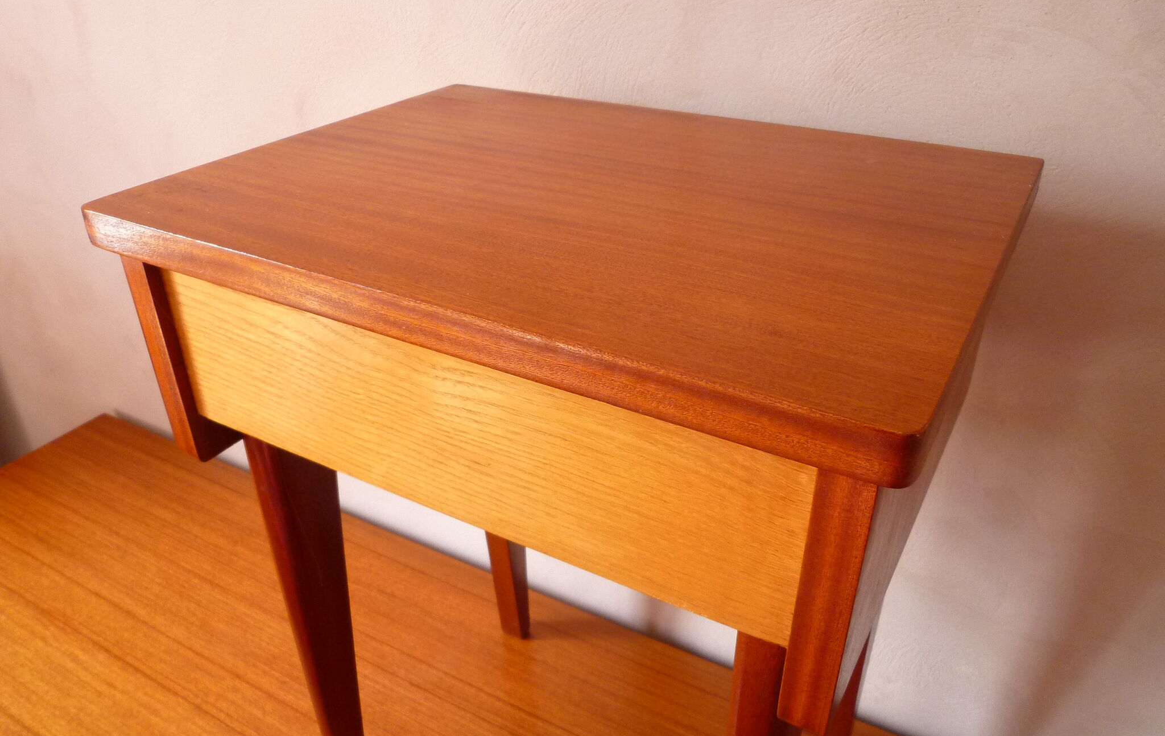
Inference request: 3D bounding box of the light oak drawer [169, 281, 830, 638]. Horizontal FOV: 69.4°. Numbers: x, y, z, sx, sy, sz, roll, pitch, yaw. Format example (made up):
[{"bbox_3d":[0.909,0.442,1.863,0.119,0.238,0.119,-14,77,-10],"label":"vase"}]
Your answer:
[{"bbox_3d":[-0.006,-0.033,0.499,0.369,0.103,0.267,16,35,26],"label":"light oak drawer"}]

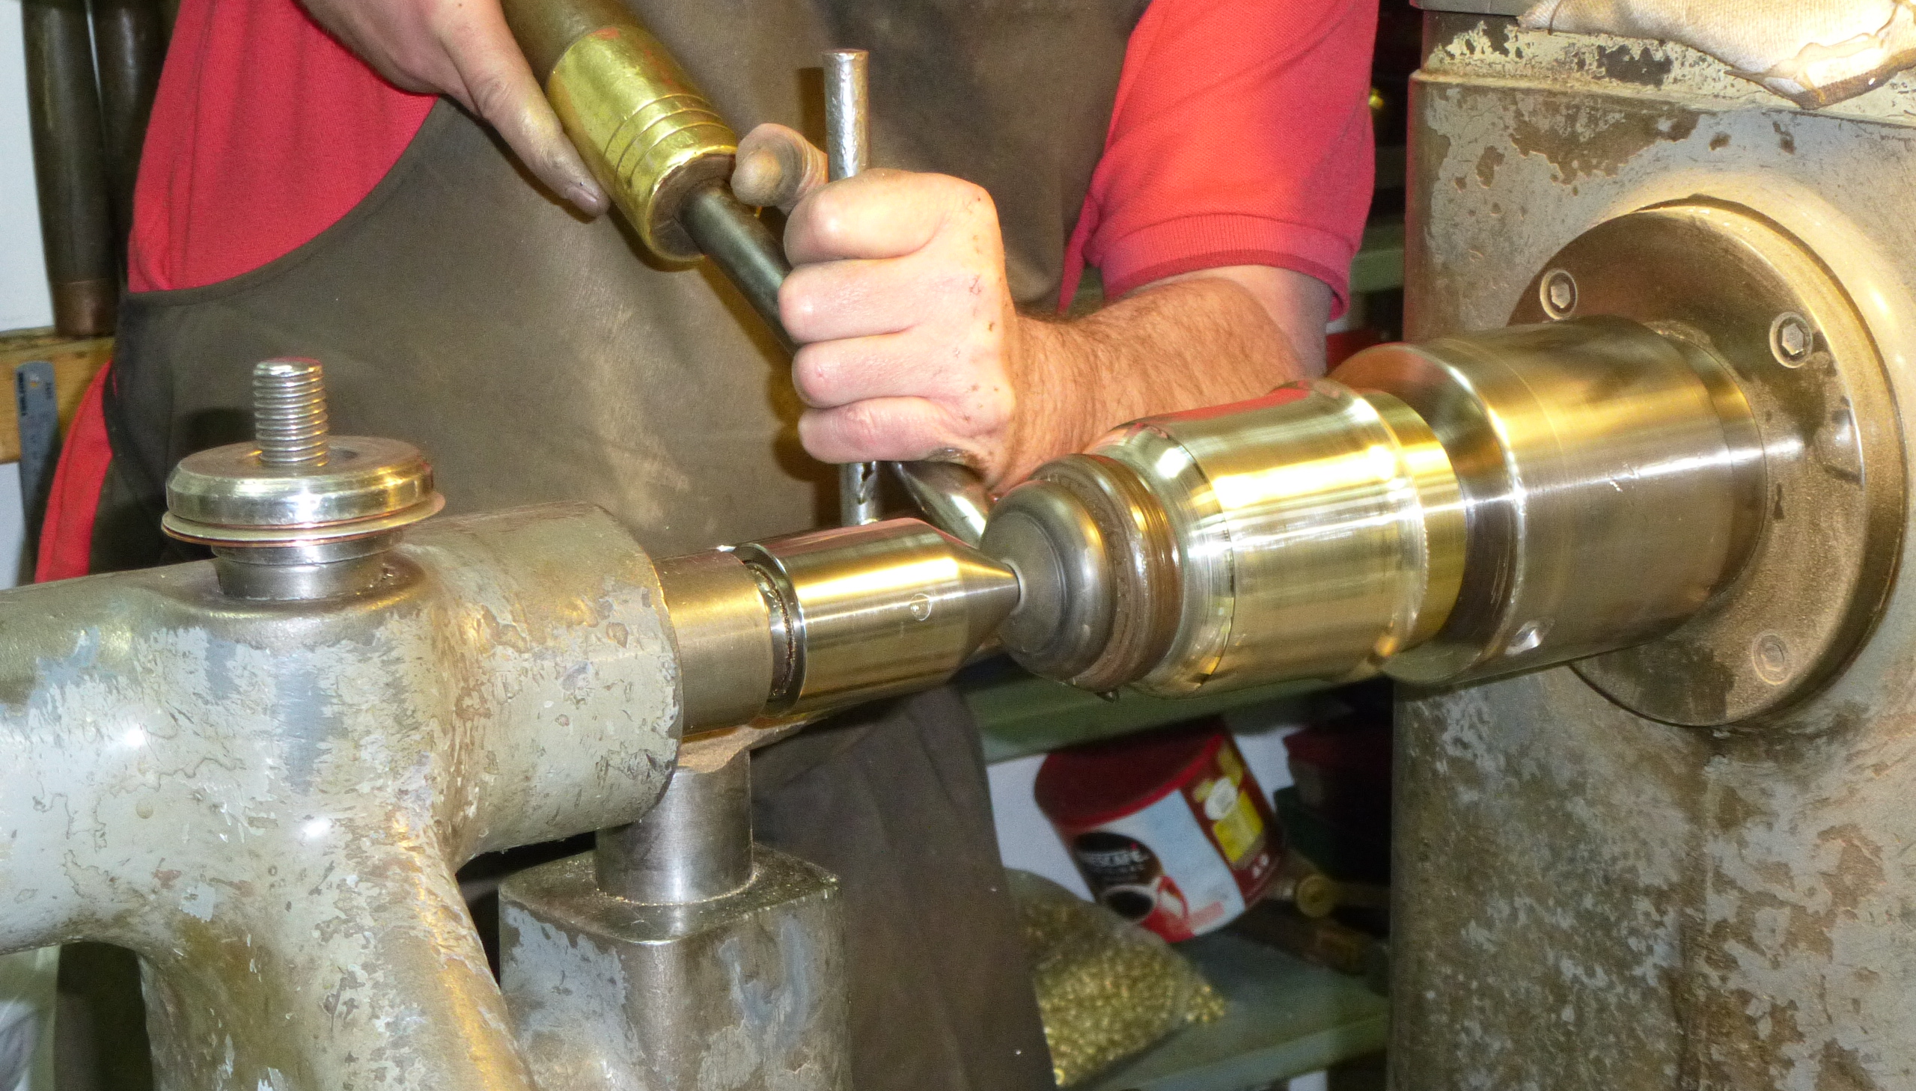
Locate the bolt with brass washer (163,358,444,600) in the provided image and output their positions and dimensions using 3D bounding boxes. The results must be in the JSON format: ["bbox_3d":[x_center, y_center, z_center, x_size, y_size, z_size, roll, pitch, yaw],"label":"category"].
[{"bbox_3d":[-0.148,-0.016,0.760,0.064,0.051,0.064,-2,13,0],"label":"bolt with brass washer"}]

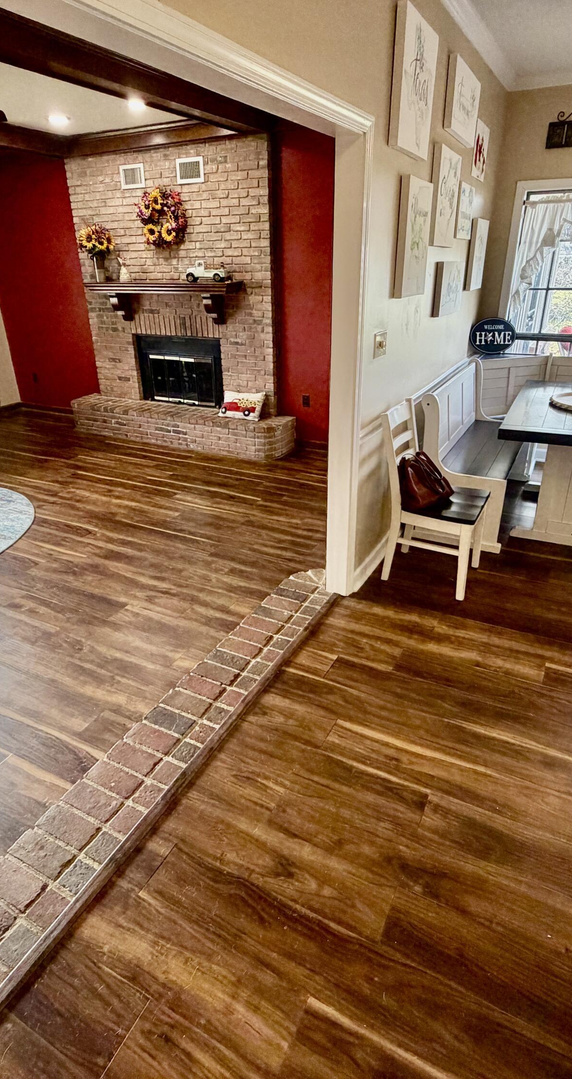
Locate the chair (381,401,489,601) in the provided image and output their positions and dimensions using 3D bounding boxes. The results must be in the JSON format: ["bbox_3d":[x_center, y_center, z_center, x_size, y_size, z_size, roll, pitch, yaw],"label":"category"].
[{"bbox_3d":[0.791,-0.223,3.077,0.515,0.932,0.450,12,29,25],"label":"chair"}]

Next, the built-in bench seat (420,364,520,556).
[{"bbox_3d":[1.334,-0.642,3.924,0.560,0.911,1.330,12,29,25],"label":"built-in bench seat"}]

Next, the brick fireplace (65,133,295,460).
[{"bbox_3d":[-1.163,-2.227,5.556,2.624,2.592,0.567,11,28,25],"label":"brick fireplace"}]

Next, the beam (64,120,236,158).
[{"bbox_3d":[-1.172,-3.514,5.075,1.976,0.146,0.154,11,28,25],"label":"beam"}]

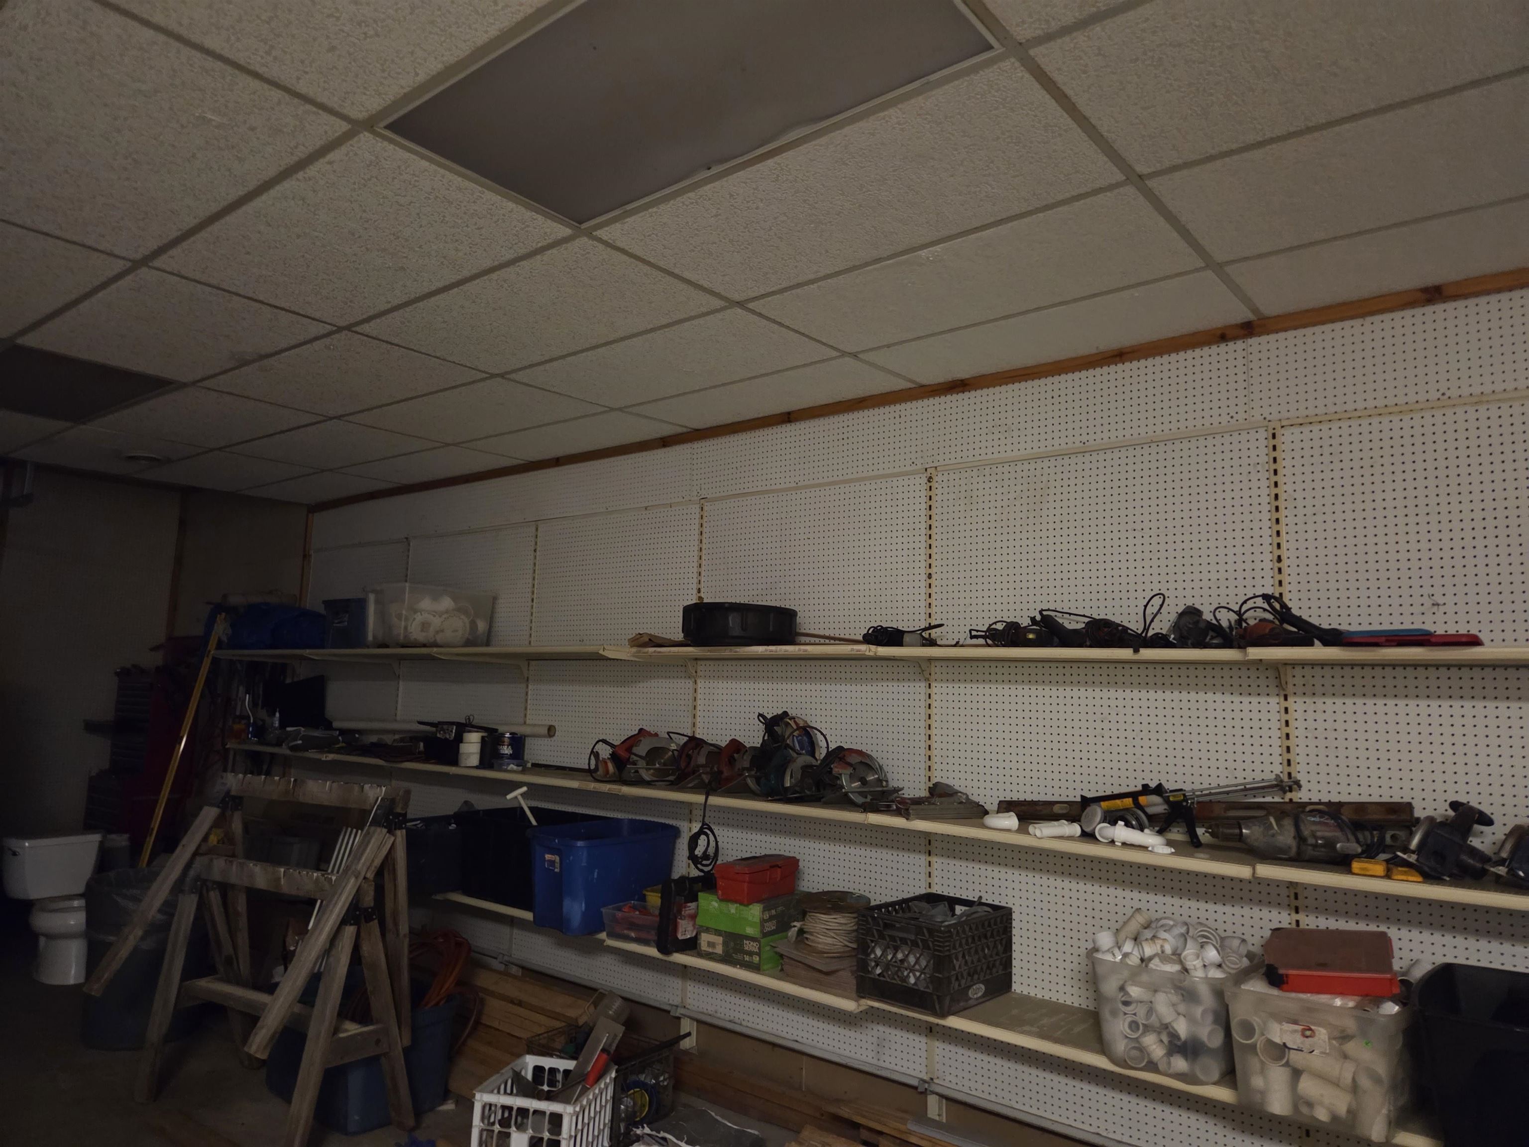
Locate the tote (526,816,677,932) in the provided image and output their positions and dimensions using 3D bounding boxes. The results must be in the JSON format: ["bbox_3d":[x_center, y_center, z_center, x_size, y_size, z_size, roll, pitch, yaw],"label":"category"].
[{"bbox_3d":[-0.715,1.324,4.462,0.420,0.395,0.585,-5,-9,43],"label":"tote"}]

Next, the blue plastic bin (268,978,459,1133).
[{"bbox_3d":[-1.585,1.843,3.961,0.680,0.410,0.430,-4,-8,39],"label":"blue plastic bin"}]

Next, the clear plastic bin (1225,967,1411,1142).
[{"bbox_3d":[1.473,1.220,2.668,0.385,0.295,0.500,-4,-8,39],"label":"clear plastic bin"}]

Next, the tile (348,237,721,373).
[{"bbox_3d":[-0.745,-0.844,3.292,1.205,0.020,0.598,-4,-8,39],"label":"tile"}]

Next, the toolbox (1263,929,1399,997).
[{"bbox_3d":[1.473,1.011,2.643,0.285,0.057,0.215,-9,8,29],"label":"toolbox"}]

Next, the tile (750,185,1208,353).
[{"bbox_3d":[0.578,-0.847,2.953,1.207,0.018,0.600,-4,-8,39],"label":"tile"}]

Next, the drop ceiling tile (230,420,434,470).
[{"bbox_3d":[-2.250,-0.657,5.264,1.207,0.018,0.600,-4,-8,39],"label":"drop ceiling tile"}]

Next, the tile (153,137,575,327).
[{"bbox_3d":[-1.137,-0.900,2.788,1.207,0.018,0.600,-4,-8,39],"label":"tile"}]

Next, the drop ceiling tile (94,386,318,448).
[{"bbox_3d":[-2.657,-0.736,4.817,1.205,0.020,0.598,-4,-8,39],"label":"drop ceiling tile"}]

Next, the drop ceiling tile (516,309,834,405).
[{"bbox_3d":[-0.365,-0.774,3.722,1.207,0.018,0.600,-4,-8,39],"label":"drop ceiling tile"}]

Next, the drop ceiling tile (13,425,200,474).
[{"bbox_3d":[-3.574,-0.665,5.571,1.147,0.020,0.598,-4,-8,39],"label":"drop ceiling tile"}]

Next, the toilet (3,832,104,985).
[{"bbox_3d":[-3.761,1.797,5.466,0.680,0.740,0.440,-4,-8,39],"label":"toilet"}]

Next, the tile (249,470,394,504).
[{"bbox_3d":[-2.776,-0.543,6.415,1.049,0.018,0.501,-4,-8,39],"label":"tile"}]

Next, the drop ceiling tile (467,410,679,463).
[{"bbox_3d":[-0.950,-0.671,4.959,1.205,0.020,0.497,-4,-8,39],"label":"drop ceiling tile"}]

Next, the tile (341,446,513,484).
[{"bbox_3d":[-1.895,-0.601,5.694,1.207,0.018,0.501,-4,-8,39],"label":"tile"}]

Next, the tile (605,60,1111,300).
[{"bbox_3d":[0.188,-0.919,2.518,1.205,0.020,0.598,-4,-8,39],"label":"tile"}]

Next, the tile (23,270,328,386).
[{"bbox_3d":[-2.096,-0.849,3.581,1.205,0.020,0.598,-4,-8,39],"label":"tile"}]

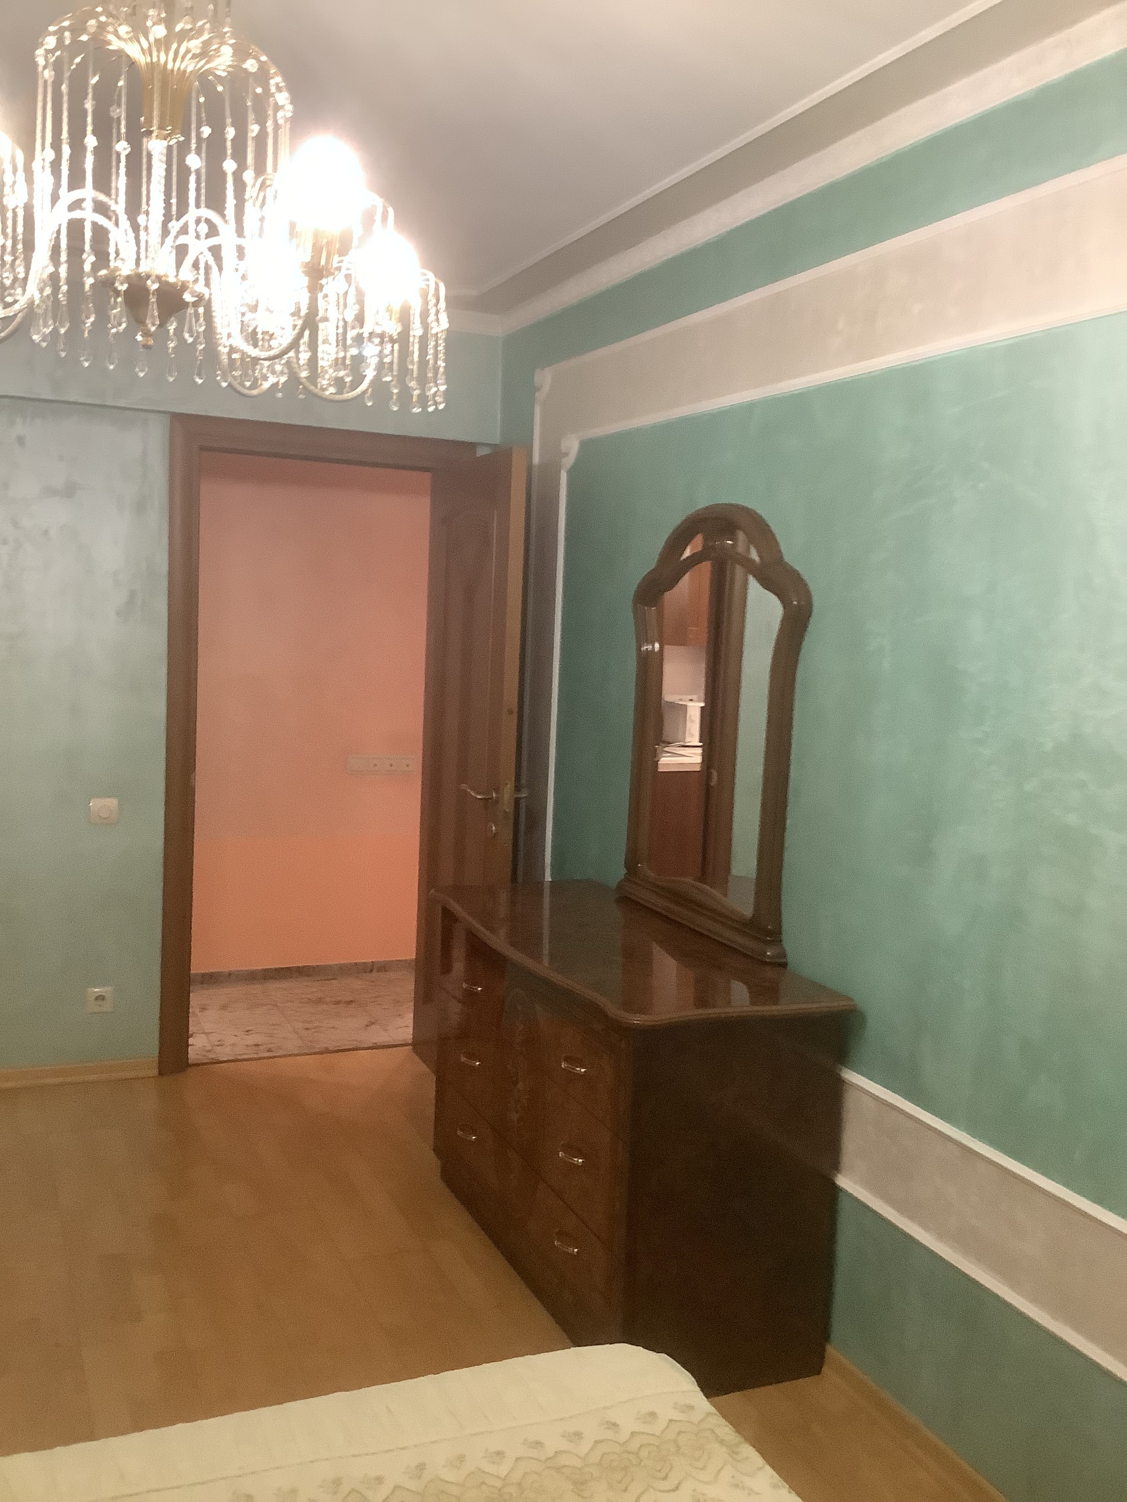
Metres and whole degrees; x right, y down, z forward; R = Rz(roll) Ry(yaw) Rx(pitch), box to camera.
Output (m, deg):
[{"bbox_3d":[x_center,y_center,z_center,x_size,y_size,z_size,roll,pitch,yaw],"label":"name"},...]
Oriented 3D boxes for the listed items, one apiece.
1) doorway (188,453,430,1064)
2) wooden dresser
[{"bbox_3d":[-0.847,0.046,4.528,0.790,2.003,0.140,0,6,-24],"label":"doorway"},{"bbox_3d":[0.087,0.834,3.262,0.522,0.778,1.305,0,6,-24],"label":"wooden dresser"}]

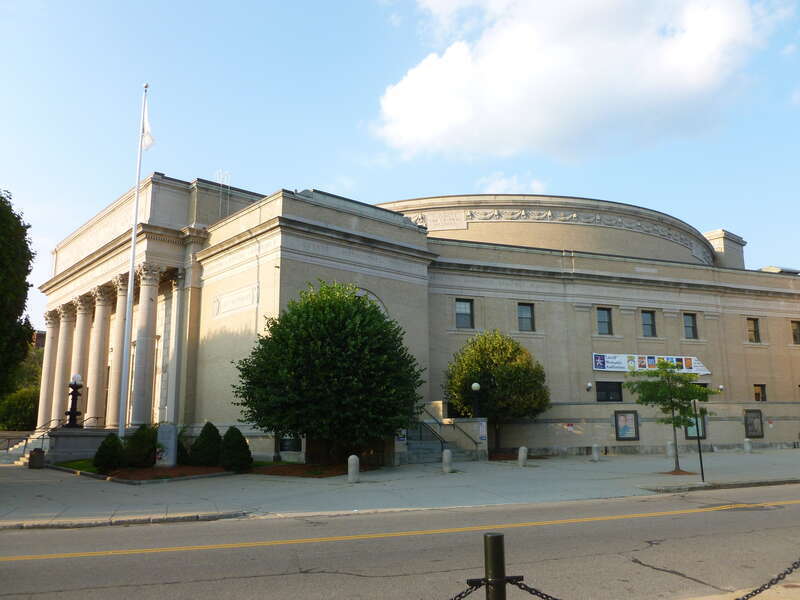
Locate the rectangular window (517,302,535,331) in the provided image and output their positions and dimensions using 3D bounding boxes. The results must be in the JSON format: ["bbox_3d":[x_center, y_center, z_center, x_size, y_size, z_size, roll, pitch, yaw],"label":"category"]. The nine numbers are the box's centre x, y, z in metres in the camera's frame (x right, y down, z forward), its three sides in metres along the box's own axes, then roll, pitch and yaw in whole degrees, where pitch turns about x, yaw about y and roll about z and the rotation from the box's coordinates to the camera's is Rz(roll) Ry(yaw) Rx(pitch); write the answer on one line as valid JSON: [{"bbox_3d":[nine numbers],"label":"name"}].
[{"bbox_3d":[6.956,0.977,35.708,1.050,1.570,0.200,4,-12,-20],"label":"rectangular window"}]

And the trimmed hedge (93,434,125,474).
[{"bbox_3d":[-11.723,6.168,26.024,1.288,1.646,1.288,3,-12,-20],"label":"trimmed hedge"}]

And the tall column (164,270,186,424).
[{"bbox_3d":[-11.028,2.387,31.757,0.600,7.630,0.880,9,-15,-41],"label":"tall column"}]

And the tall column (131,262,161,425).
[{"bbox_3d":[-12.663,2.198,32.343,1.165,8.219,1.165,9,-15,-41],"label":"tall column"}]

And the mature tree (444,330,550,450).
[{"bbox_3d":[5.486,5.231,36.373,5.960,7.107,5.960,-1,-12,0],"label":"mature tree"}]

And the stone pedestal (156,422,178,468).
[{"bbox_3d":[-10.037,6.276,27.937,0.844,1.813,0.500,3,-12,-20],"label":"stone pedestal"}]

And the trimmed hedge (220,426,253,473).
[{"bbox_3d":[-5.852,5.374,23.311,1.094,1.570,1.094,2,-11,-14],"label":"trimmed hedge"}]

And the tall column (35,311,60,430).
[{"bbox_3d":[-22.979,4.634,42.357,0.980,7.630,0.980,9,-15,-41],"label":"tall column"}]

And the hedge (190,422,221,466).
[{"bbox_3d":[-7.813,5.854,26.259,1.200,1.698,1.200,2,-12,-16],"label":"hedge"}]

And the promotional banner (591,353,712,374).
[{"bbox_3d":[15.111,3.796,38.371,8.727,1.017,0.080,4,-12,-21],"label":"promotional banner"}]

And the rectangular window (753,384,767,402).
[{"bbox_3d":[25.735,6.650,46.194,1.161,1.255,0.250,4,-12,-21],"label":"rectangular window"}]

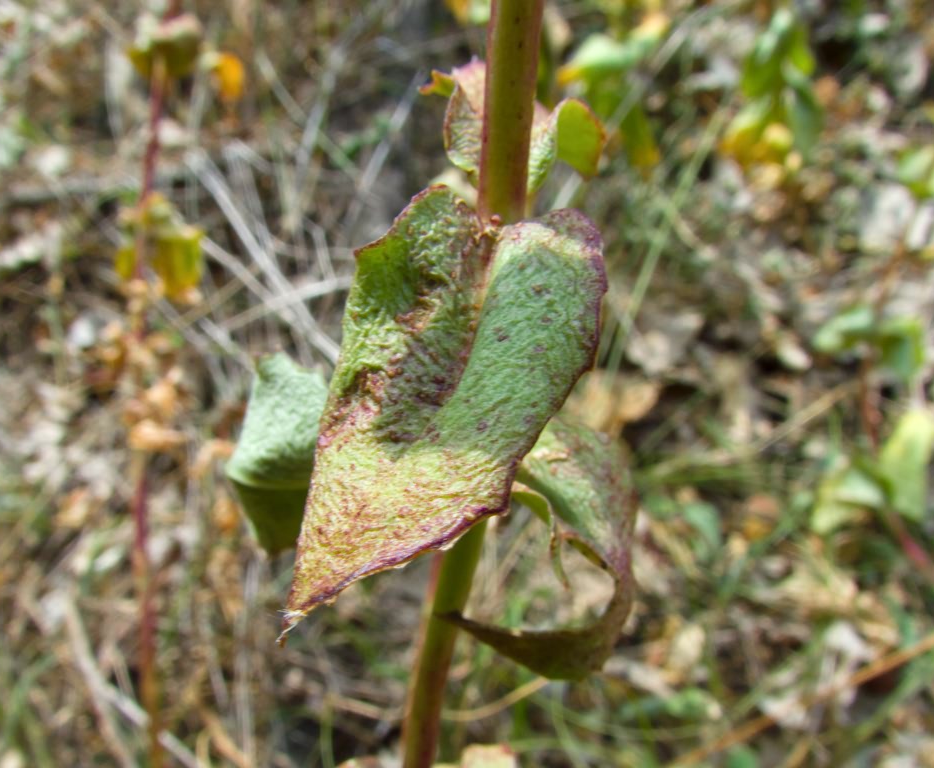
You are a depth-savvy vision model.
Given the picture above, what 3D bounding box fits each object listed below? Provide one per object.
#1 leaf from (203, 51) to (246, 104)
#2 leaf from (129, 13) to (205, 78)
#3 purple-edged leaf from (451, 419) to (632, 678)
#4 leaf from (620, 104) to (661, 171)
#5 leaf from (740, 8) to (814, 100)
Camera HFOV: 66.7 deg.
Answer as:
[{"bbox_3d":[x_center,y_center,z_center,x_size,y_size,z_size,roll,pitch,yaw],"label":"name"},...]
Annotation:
[{"bbox_3d":[-0.161,-0.203,0.470,0.027,0.031,0.018,0,30,0],"label":"leaf"},{"bbox_3d":[-0.170,-0.190,0.400,0.043,0.031,0.030,0,30,0],"label":"leaf"},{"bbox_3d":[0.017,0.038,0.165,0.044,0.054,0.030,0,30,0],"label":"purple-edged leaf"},{"bbox_3d":[0.115,-0.163,0.470,0.028,0.038,0.020,0,30,0],"label":"leaf"},{"bbox_3d":[0.240,-0.255,0.550,0.055,0.062,0.036,0,30,0],"label":"leaf"}]

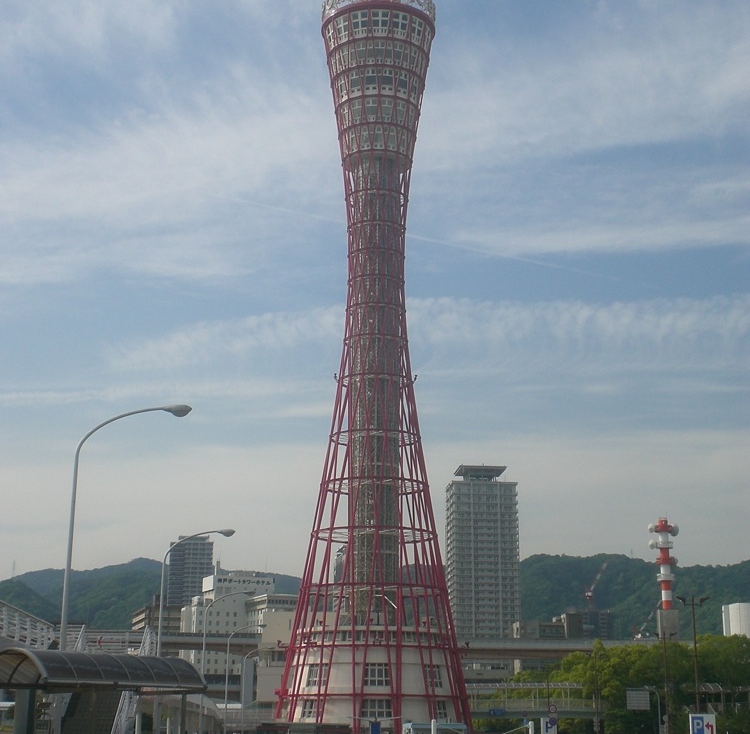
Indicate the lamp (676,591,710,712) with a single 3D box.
[{"bbox_3d":[19.440,19.188,89.096,2.025,10.721,0.400,1,-14,0],"label":"lamp"}]

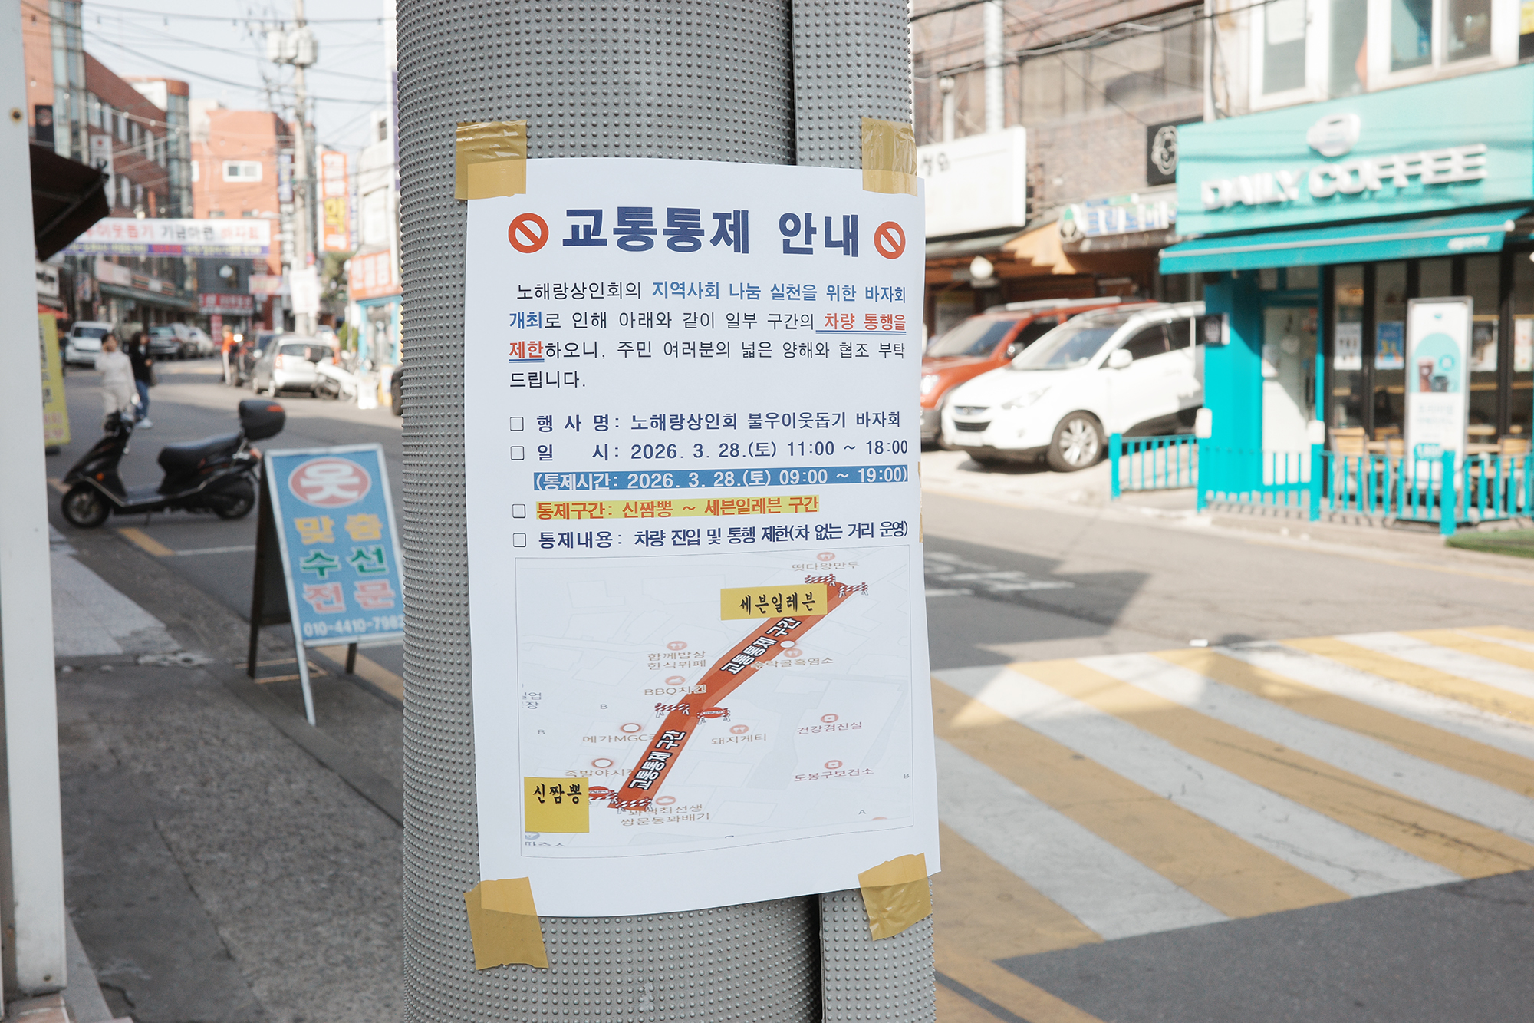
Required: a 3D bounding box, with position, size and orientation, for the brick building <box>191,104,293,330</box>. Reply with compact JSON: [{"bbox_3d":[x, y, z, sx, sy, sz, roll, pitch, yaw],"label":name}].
[{"bbox_3d":[-34.300,-17.300,108.000,8.500,14.500,10.000,-2,5,-14],"label":"brick building"}]

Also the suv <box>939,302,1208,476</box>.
[{"bbox_3d":[4.050,-1.470,19.950,4.410,1.680,1.840,-8,8,-29],"label":"suv"}]

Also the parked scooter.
[{"bbox_3d":[-5.320,-0.463,15.300,1.870,1.150,0.700,-3,5,-22],"label":"parked scooter"}]

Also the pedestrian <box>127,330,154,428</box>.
[{"bbox_3d":[-10.361,-2.182,28.200,0.460,1.630,0.480,3,6,41],"label":"pedestrian"}]

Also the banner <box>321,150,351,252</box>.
[{"bbox_3d":[-11.881,-8.546,47.000,0.850,2.800,0.250,-3,5,-30],"label":"banner"}]

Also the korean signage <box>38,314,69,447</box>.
[{"bbox_3d":[-9.109,-1.633,21.500,0.600,1.720,0.150,-2,5,-20],"label":"korean signage"}]

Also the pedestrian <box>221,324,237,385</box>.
[{"bbox_3d":[-14.839,-4.315,47.000,0.500,1.680,0.500,1,5,21],"label":"pedestrian"}]

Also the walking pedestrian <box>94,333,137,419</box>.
[{"bbox_3d":[-10.261,-1.998,26.800,0.600,1.630,0.420,-1,5,-9],"label":"walking pedestrian"}]

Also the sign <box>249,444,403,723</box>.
[{"bbox_3d":[-1.949,0.269,7.590,0.495,1.127,0.825,-7,11,-35],"label":"sign"}]

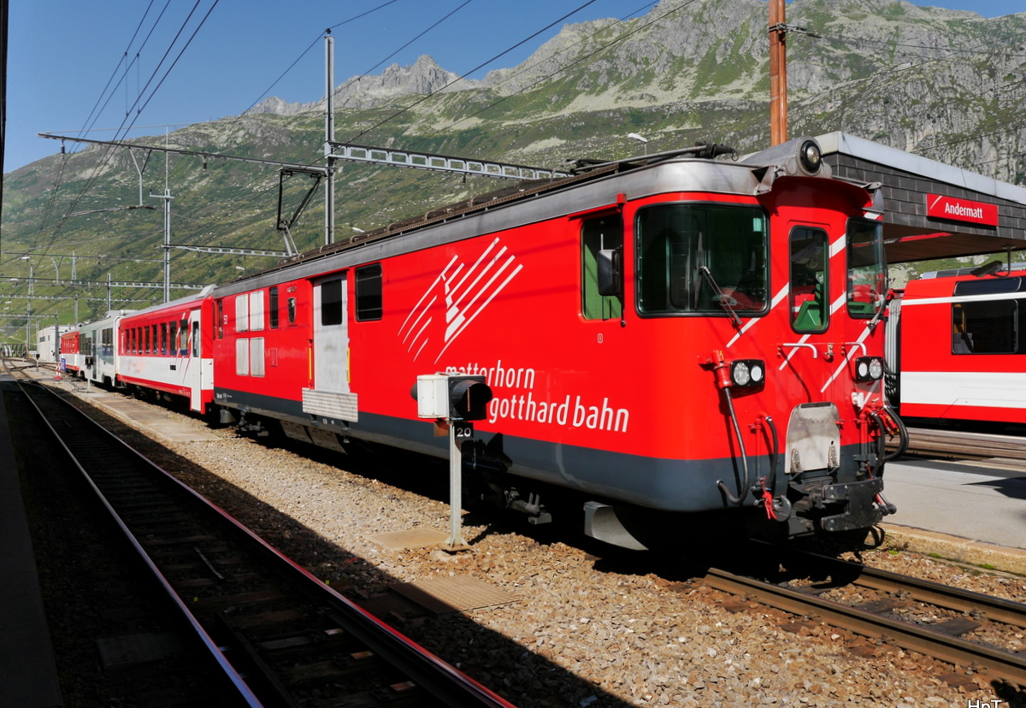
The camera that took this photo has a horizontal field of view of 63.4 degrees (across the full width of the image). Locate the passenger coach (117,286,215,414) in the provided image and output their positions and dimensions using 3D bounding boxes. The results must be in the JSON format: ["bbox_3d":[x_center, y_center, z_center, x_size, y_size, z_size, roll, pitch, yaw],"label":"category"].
[{"bbox_3d":[-10.629,-0.035,27.500,2.680,3.500,17.100,-1,1,-32],"label":"passenger coach"}]

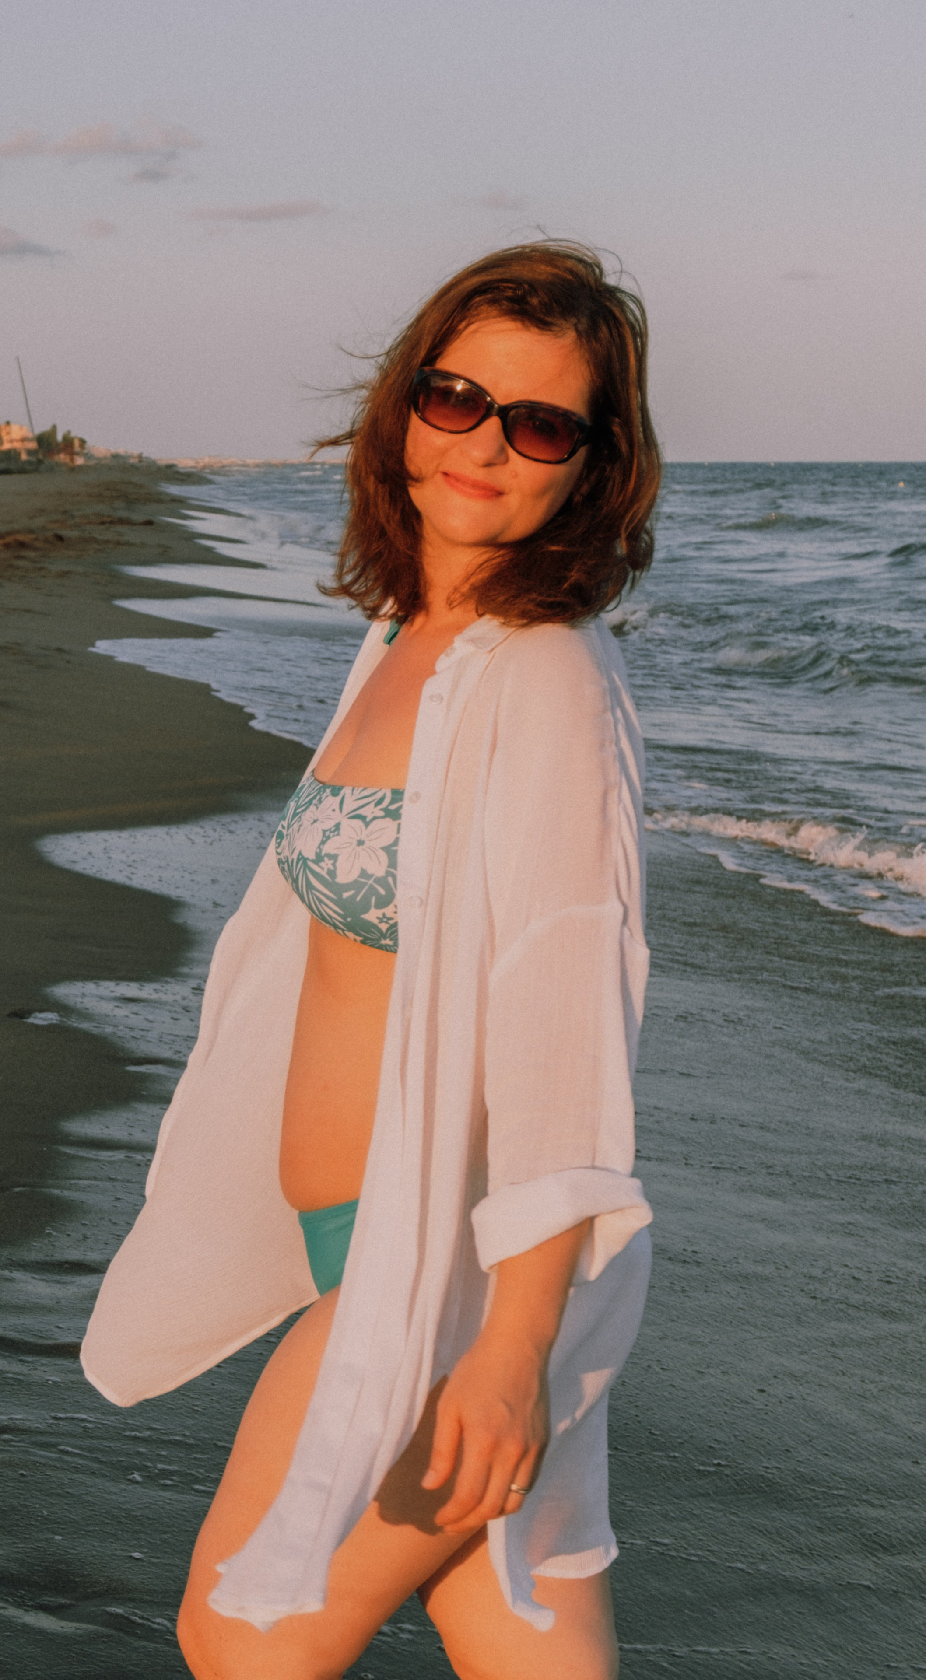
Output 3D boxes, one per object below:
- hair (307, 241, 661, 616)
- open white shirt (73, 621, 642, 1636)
[{"bbox_3d":[0.020,-0.305,1.530,0.250,0.290,0.240,13,11,10],"label":"hair"},{"bbox_3d":[-0.065,0.210,1.580,0.400,0.780,0.460,-5,12,-27],"label":"open white shirt"}]

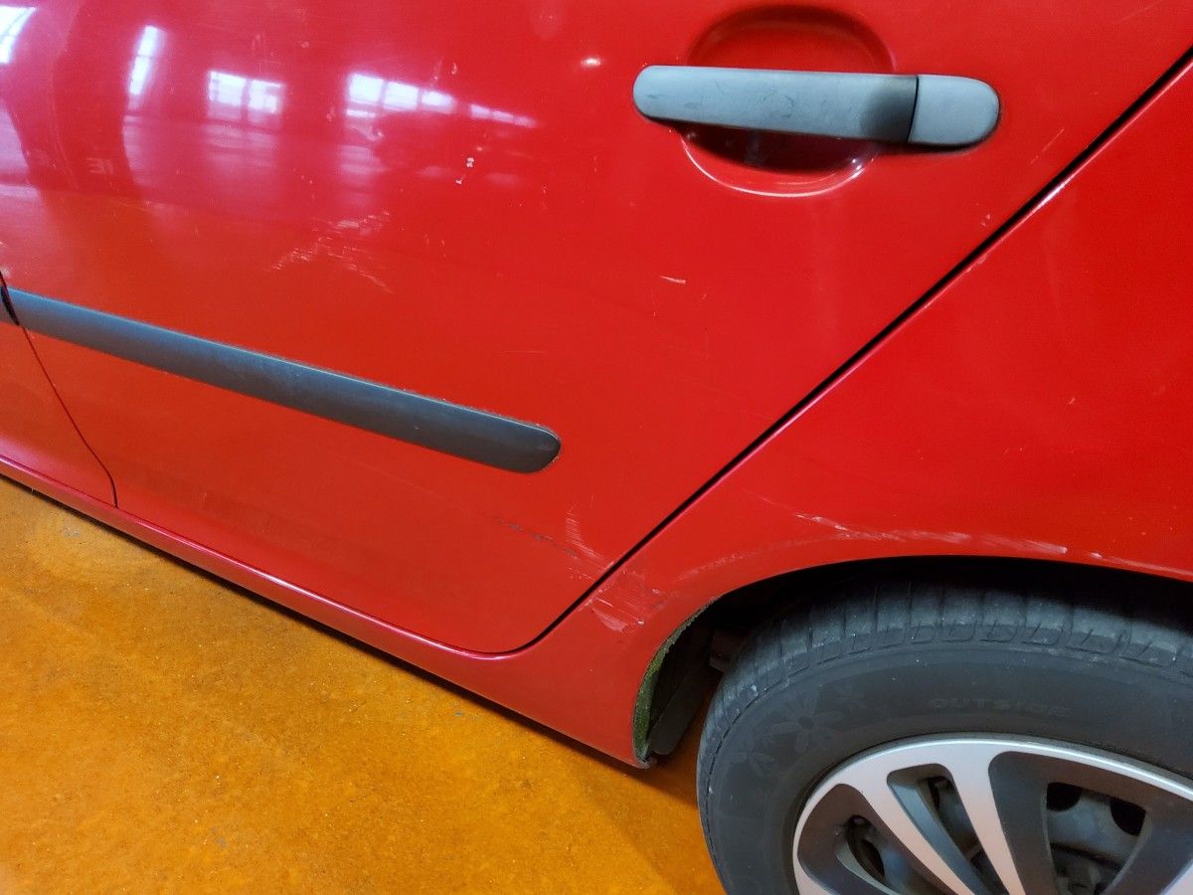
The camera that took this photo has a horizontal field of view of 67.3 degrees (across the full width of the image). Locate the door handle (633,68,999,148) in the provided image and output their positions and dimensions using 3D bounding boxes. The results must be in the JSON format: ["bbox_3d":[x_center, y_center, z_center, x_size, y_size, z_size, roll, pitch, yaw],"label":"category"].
[{"bbox_3d":[0.114,-0.194,0.498,0.207,0.035,0.034,15,35,28],"label":"door handle"}]

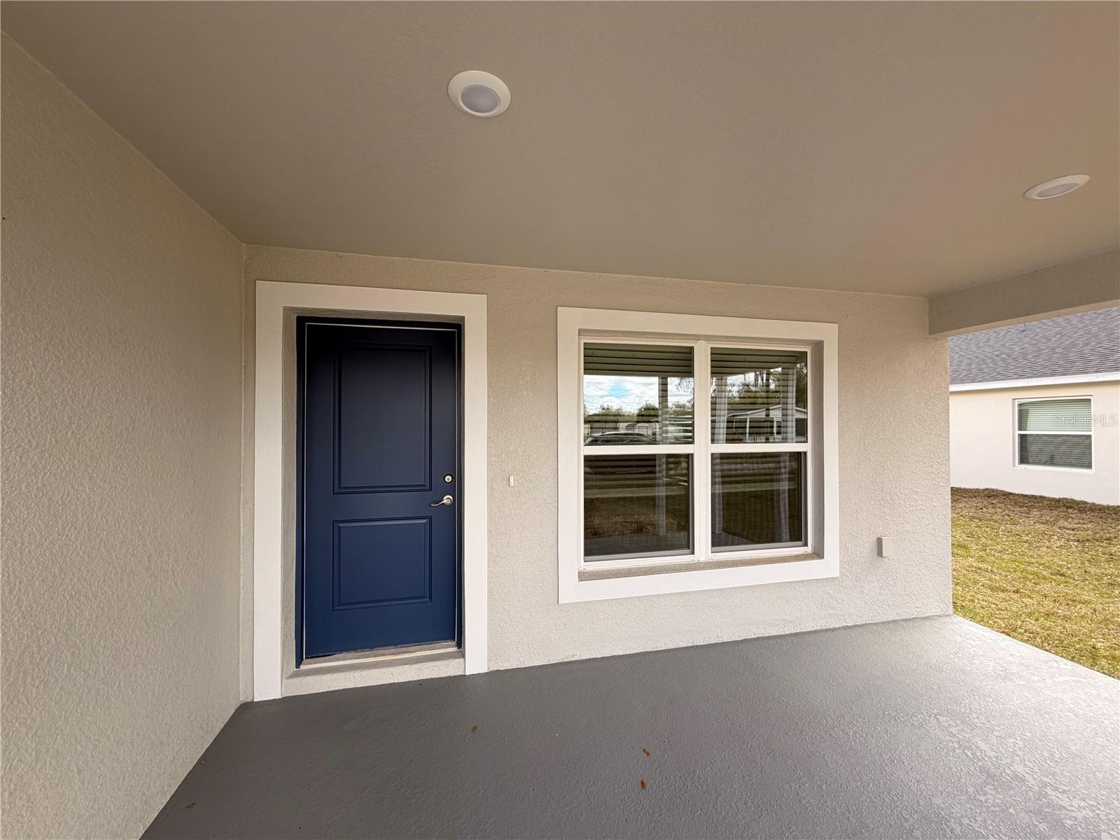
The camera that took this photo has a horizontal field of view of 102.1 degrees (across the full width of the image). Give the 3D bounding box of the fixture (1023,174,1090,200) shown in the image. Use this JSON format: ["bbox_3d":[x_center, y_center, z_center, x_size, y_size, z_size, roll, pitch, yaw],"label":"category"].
[{"bbox_3d":[2.079,-0.967,1.896,0.188,0.027,0.188,0,-1,-13],"label":"fixture"}]

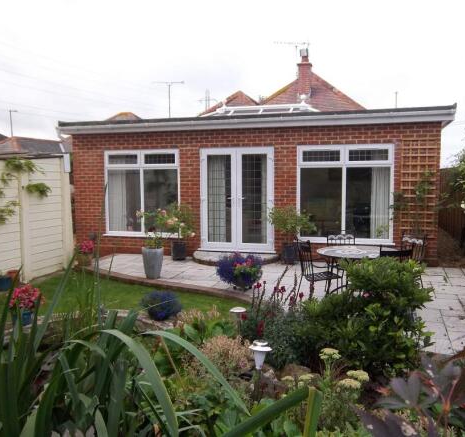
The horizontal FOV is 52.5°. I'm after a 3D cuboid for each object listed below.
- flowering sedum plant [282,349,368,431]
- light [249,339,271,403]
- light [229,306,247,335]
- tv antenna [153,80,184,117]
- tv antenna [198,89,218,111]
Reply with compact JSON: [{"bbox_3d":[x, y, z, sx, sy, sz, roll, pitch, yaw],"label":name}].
[{"bbox_3d":[0.562,1.031,2.850,0.500,0.480,0.450,0,4,0],"label":"flowering sedum plant"},{"bbox_3d":[0.184,1.009,3.100,0.145,0.420,0.145,-1,5,0],"label":"light"},{"bbox_3d":[0.052,0.954,4.050,0.145,0.350,0.145,0,4,0],"label":"light"},{"bbox_3d":[-2.647,-4.942,19.500,1.250,1.550,0.350,-1,5,0],"label":"tv antenna"},{"bbox_3d":[-1.113,-5.300,21.000,0.880,1.000,0.350,-1,5,0],"label":"tv antenna"}]

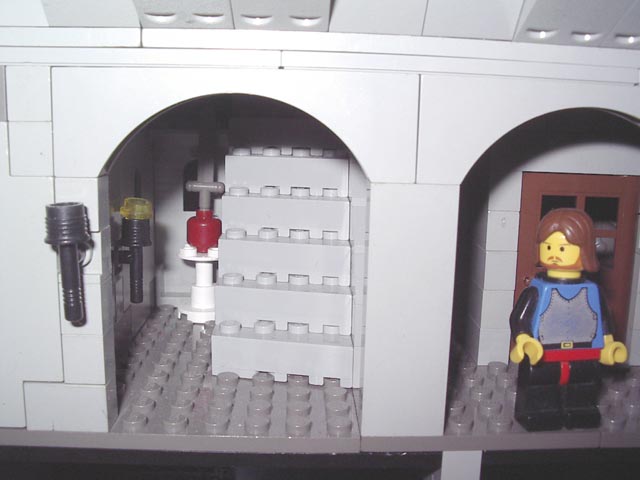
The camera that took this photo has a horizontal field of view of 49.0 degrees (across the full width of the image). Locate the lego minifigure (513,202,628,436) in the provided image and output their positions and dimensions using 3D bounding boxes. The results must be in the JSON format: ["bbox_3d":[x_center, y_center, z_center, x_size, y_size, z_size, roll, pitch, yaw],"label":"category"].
[{"bbox_3d":[0.047,0.015,0.137,0.024,0.043,0.013,-1,9,-5],"label":"lego minifigure"}]

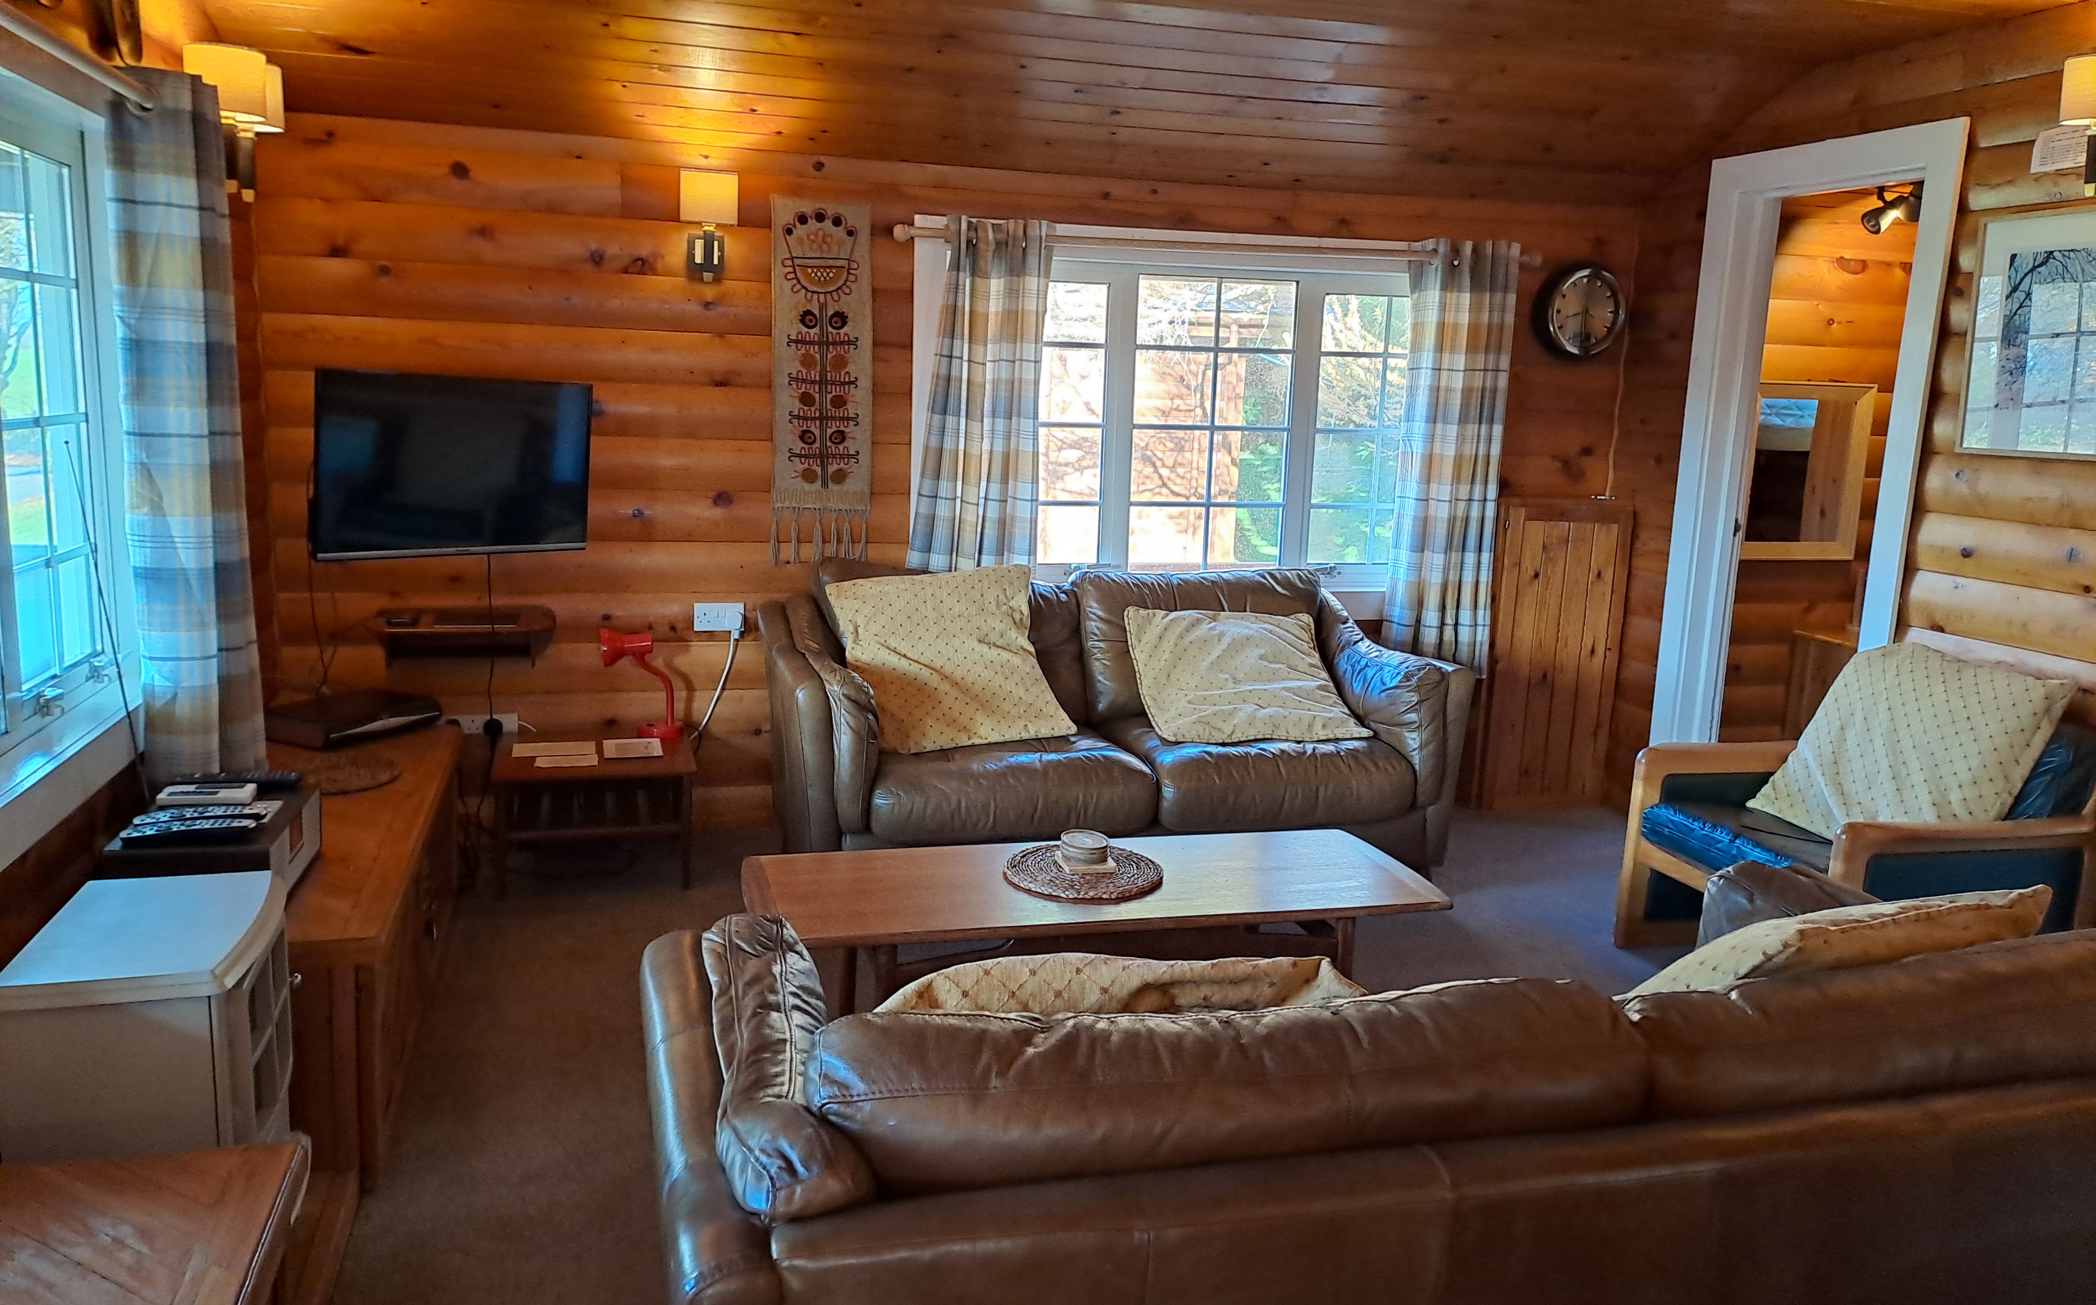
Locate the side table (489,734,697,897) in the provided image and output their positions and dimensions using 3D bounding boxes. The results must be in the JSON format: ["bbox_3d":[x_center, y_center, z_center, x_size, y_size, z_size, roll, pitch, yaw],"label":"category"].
[{"bbox_3d":[-1.272,0.455,4.280,0.532,0.355,0.460,-1,11,-16],"label":"side table"}]

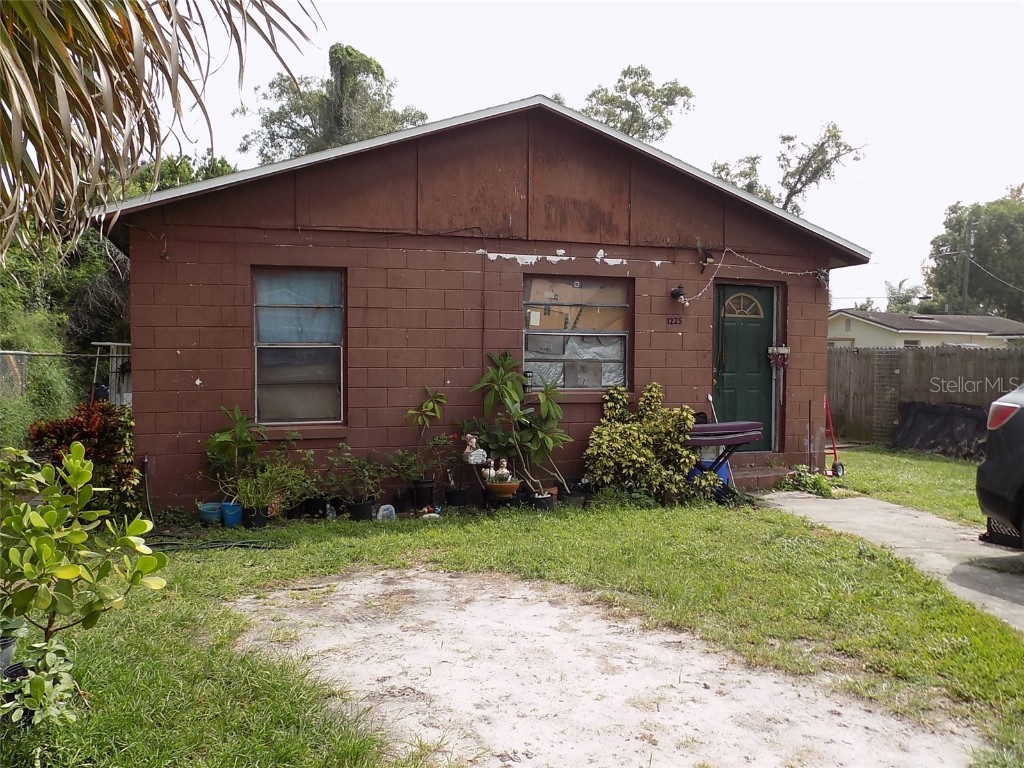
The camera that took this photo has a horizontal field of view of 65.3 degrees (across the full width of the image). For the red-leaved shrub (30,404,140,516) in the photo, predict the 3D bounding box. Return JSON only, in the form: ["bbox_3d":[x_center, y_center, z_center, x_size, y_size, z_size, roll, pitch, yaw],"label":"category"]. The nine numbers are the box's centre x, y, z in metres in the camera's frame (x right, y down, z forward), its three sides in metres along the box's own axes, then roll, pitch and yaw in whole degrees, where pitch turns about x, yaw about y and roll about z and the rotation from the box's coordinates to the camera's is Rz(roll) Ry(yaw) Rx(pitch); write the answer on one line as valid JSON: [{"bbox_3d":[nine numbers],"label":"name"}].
[{"bbox_3d":[-4.049,0.728,7.600,1.000,1.120,0.920,0,2,-18],"label":"red-leaved shrub"}]

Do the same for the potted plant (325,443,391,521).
[{"bbox_3d":[-1.509,0.952,7.800,0.630,0.770,0.560,0,2,-18],"label":"potted plant"}]

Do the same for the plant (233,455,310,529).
[{"bbox_3d":[-2.258,1.019,7.500,0.670,0.700,0.580,0,2,-18],"label":"plant"}]

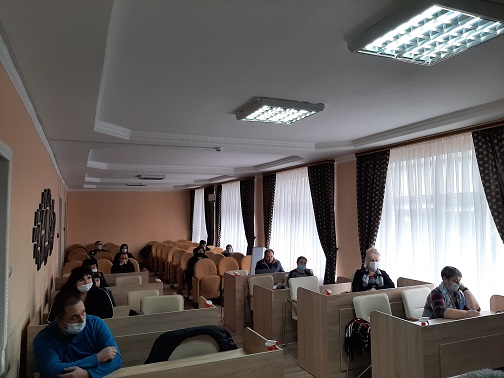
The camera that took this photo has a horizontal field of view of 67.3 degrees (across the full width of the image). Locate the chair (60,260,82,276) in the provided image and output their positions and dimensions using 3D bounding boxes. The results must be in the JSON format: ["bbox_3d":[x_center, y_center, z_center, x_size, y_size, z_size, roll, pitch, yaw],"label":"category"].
[{"bbox_3d":[-3.378,1.889,7.228,0.530,0.970,0.470,2,-4,-24],"label":"chair"}]

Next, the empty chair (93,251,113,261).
[{"bbox_3d":[-3.556,2.013,9.030,0.530,0.970,0.470,2,-4,-24],"label":"empty chair"}]

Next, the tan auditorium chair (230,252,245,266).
[{"bbox_3d":[-0.319,2.008,9.042,0.560,0.940,0.550,0,-4,-24],"label":"tan auditorium chair"}]

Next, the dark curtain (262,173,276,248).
[{"bbox_3d":[0.437,0.991,8.655,0.170,2.750,0.620,0,-4,-24],"label":"dark curtain"}]

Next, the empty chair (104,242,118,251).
[{"bbox_3d":[-4.616,2.262,12.490,0.550,0.910,0.550,1,-4,-24],"label":"empty chair"}]

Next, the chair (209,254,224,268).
[{"bbox_3d":[-0.821,2.004,8.815,0.560,0.940,0.550,0,-4,-24],"label":"chair"}]

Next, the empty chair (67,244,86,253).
[{"bbox_3d":[-5.597,2.253,12.160,0.550,0.910,0.550,1,-4,-24],"label":"empty chair"}]

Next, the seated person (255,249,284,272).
[{"bbox_3d":[0.343,1.697,6.925,0.580,1.220,0.750,1,-4,-24],"label":"seated person"}]

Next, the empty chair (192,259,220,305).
[{"bbox_3d":[-0.925,1.924,7.674,0.530,0.970,0.470,2,-4,-24],"label":"empty chair"}]

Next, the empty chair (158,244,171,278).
[{"bbox_3d":[-2.536,2.185,11.453,0.560,0.940,0.550,0,-4,-24],"label":"empty chair"}]

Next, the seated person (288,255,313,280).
[{"bbox_3d":[0.853,1.702,6.168,0.520,1.180,0.720,0,-4,-24],"label":"seated person"}]

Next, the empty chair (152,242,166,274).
[{"bbox_3d":[-2.888,2.236,12.231,0.560,0.940,0.550,0,-4,-24],"label":"empty chair"}]

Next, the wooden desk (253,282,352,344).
[{"bbox_3d":[0.832,1.822,5.506,1.560,0.880,0.500,2,-4,-24],"label":"wooden desk"}]

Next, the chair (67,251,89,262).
[{"bbox_3d":[-4.310,2.060,9.346,0.550,0.910,0.550,1,-4,-24],"label":"chair"}]

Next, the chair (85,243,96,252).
[{"bbox_3d":[-4.770,2.187,11.570,0.530,0.970,0.470,2,-4,-24],"label":"chair"}]

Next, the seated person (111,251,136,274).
[{"bbox_3d":[-2.398,1.775,7.094,0.560,1.160,0.750,1,-4,-24],"label":"seated person"}]

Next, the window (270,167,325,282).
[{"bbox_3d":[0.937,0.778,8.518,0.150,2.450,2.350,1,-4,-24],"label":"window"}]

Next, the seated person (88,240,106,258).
[{"bbox_3d":[-4.133,1.991,10.199,0.560,1.150,0.700,1,-4,-24],"label":"seated person"}]

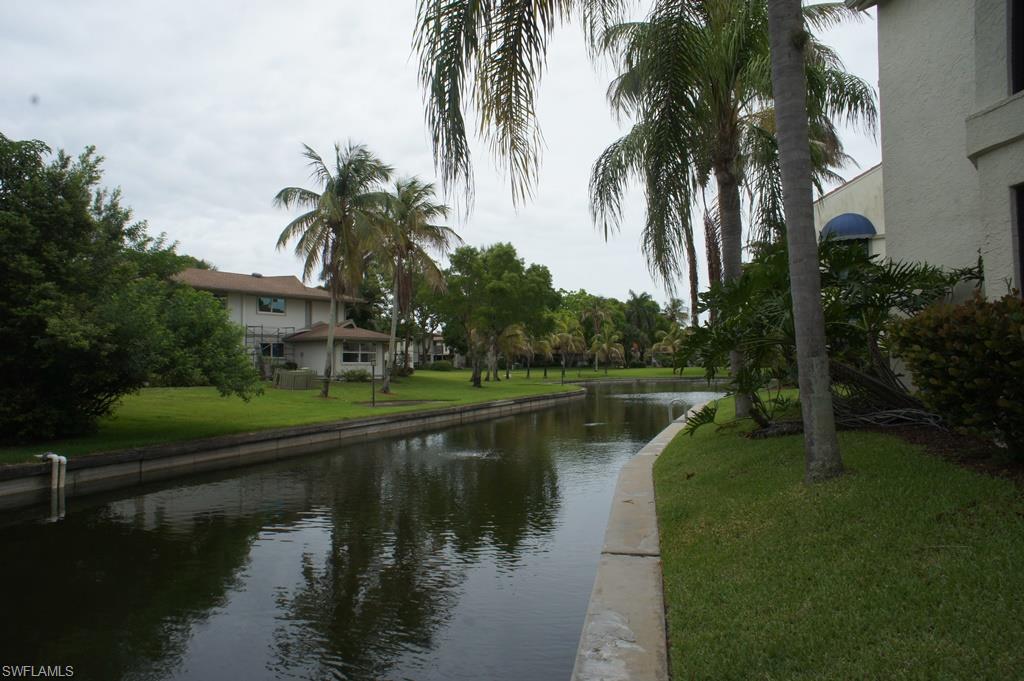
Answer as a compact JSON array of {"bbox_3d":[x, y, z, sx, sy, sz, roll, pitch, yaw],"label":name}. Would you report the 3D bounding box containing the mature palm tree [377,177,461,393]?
[{"bbox_3d":[-4.621,-2.627,32.000,4.500,10.130,4.500,-1,-2,0],"label":"mature palm tree"}]

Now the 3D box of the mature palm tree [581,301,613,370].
[{"bbox_3d":[10.529,-0.431,84.000,4.060,8.500,4.060,-1,-2,0],"label":"mature palm tree"}]

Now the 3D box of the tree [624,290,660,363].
[{"bbox_3d":[18.175,-1.671,95.000,5.010,10.580,5.010,-1,-2,0],"label":"tree"}]

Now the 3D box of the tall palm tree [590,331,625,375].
[{"bbox_3d":[9.381,1.203,67.000,3.340,4.370,3.340,-1,-2,0],"label":"tall palm tree"}]

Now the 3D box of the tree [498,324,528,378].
[{"bbox_3d":[0.044,0.968,60.000,2.900,4.750,2.900,-1,-2,0],"label":"tree"}]

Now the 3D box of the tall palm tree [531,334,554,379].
[{"bbox_3d":[2.909,1.455,63.000,2.400,4.020,2.400,-1,-2,0],"label":"tall palm tree"}]

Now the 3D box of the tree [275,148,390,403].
[{"bbox_3d":[-7.720,-3.060,29.500,5.100,11.010,5.100,-1,-2,0],"label":"tree"}]

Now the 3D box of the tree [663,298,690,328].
[{"bbox_3d":[25.564,-1.360,106.000,4.350,10.960,4.350,-1,-2,0],"label":"tree"}]

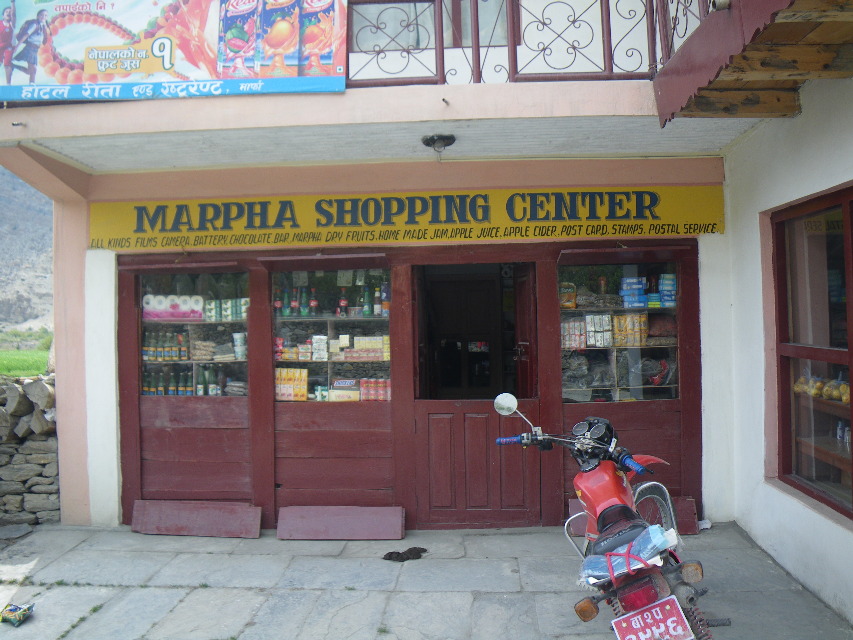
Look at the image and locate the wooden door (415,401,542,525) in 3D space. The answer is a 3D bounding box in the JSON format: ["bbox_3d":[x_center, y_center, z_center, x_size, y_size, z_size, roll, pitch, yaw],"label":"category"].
[{"bbox_3d":[0.390,1.086,5.279,0.951,0.960,0.050,-1,0,3],"label":"wooden door"}]

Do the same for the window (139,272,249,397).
[{"bbox_3d":[-1.812,0.115,5.445,0.863,0.962,0.100,-1,0,3],"label":"window"}]

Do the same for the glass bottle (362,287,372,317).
[{"bbox_3d":[-0.468,-0.139,5.476,0.066,0.238,0.066,-1,0,3],"label":"glass bottle"}]

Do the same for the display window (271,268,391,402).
[{"bbox_3d":[-0.730,0.123,5.388,0.917,1.023,0.100,-1,0,3],"label":"display window"}]

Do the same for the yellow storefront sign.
[{"bbox_3d":[-0.203,-0.762,5.215,4.787,0.365,0.040,-1,0,3],"label":"yellow storefront sign"}]

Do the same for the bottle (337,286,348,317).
[{"bbox_3d":[-0.657,-0.139,5.486,0.066,0.238,0.066,-1,0,3],"label":"bottle"}]

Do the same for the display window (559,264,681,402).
[{"bbox_3d":[1.459,0.097,5.273,0.885,1.041,0.100,-1,0,3],"label":"display window"}]

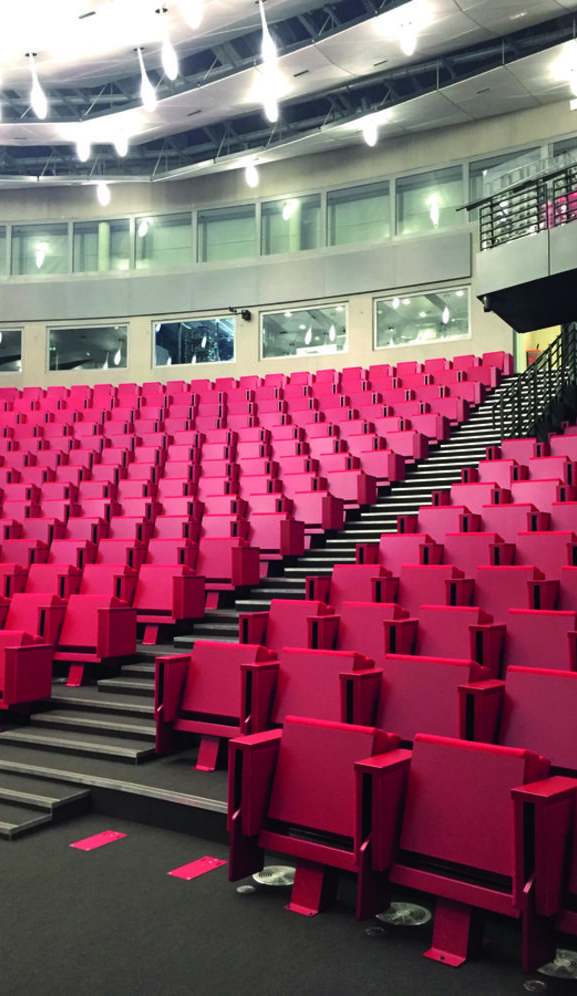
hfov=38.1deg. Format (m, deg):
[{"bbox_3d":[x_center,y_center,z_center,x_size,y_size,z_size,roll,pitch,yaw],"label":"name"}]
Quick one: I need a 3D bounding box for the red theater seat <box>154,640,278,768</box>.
[{"bbox_3d":[-0.409,1.264,5.172,0.691,0.730,0.461,-2,-5,34],"label":"red theater seat"}]

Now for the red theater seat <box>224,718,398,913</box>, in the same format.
[{"bbox_3d":[0.136,1.339,3.630,0.643,0.730,0.461,-3,-5,35],"label":"red theater seat"}]

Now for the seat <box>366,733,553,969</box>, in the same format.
[{"bbox_3d":[0.647,1.312,3.220,0.643,0.730,0.461,-3,-5,37],"label":"seat"}]

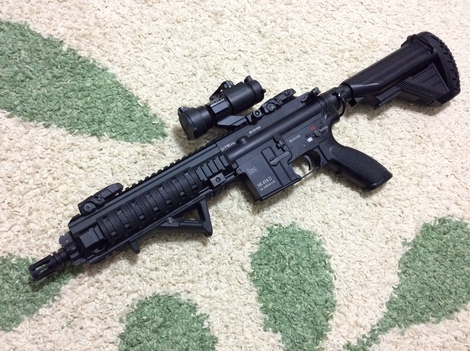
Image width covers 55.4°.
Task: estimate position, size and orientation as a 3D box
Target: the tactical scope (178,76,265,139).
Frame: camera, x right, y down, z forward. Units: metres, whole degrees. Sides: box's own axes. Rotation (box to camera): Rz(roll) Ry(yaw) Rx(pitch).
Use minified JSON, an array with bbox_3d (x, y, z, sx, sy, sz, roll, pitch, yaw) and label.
[{"bbox_3d":[-0.015,-0.097,0.664,0.142,0.050,0.064,-31,90,-21],"label":"tactical scope"}]

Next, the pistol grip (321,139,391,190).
[{"bbox_3d":[0.193,-0.019,0.720,0.131,0.036,0.058,36,71,-9],"label":"pistol grip"}]

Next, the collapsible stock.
[{"bbox_3d":[0.290,-0.156,0.780,0.220,0.050,0.130,-31,90,-21],"label":"collapsible stock"}]

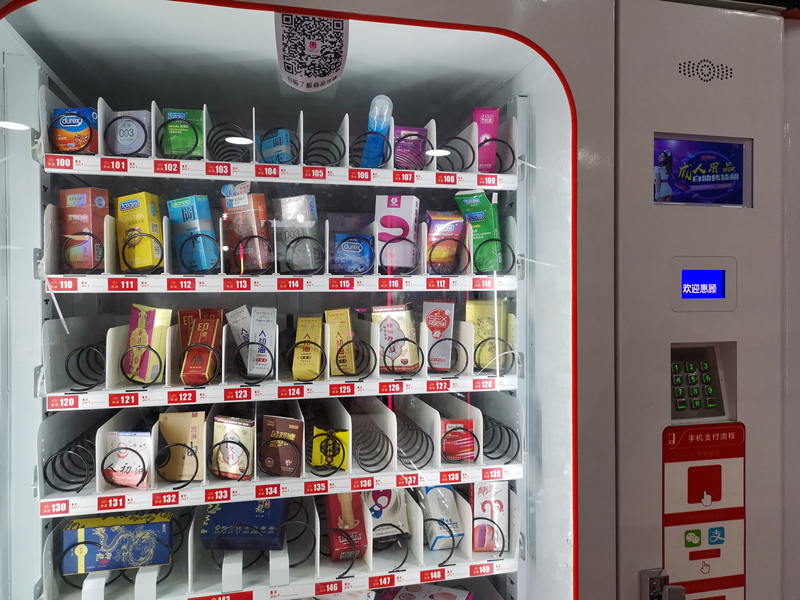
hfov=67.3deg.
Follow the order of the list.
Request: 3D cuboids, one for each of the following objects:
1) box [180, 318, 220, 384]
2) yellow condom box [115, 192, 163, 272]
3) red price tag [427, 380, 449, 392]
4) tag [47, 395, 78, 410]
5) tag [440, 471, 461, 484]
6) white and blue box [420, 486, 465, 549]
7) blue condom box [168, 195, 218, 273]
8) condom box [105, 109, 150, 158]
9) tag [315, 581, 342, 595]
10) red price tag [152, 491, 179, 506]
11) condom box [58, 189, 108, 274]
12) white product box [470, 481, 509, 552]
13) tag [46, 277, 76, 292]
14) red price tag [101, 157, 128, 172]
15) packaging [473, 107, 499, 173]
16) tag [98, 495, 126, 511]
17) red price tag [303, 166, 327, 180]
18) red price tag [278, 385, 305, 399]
[{"bbox_3d":[-0.337,0.089,1.027,0.043,0.117,0.031,-1,-41,-1],"label":"box"},{"bbox_3d":[-0.421,-0.108,0.975,0.058,0.118,0.033,-8,-3,15],"label":"yellow condom box"},{"bbox_3d":[0.063,0.140,0.977,0.039,0.018,0.002,0,1,-14],"label":"red price tag"},{"bbox_3d":[-0.511,0.155,0.912,0.039,0.019,0.002,0,0,-14],"label":"tag"},{"bbox_3d":[0.084,0.289,0.982,0.036,0.018,0.004,0,1,-14],"label":"tag"},{"bbox_3d":[0.079,0.419,1.180,0.054,0.055,0.120,0,43,-15],"label":"white and blue box"},{"bbox_3d":[-0.337,-0.107,0.985,0.058,0.117,0.033,-6,6,24],"label":"blue condom box"},{"bbox_3d":[-0.452,-0.277,1.011,0.074,0.073,0.023,0,0,11],"label":"condom box"},{"bbox_3d":[-0.112,0.453,0.946,0.042,0.018,0.002,0,1,-14],"label":"tag"},{"bbox_3d":[-0.342,0.292,0.879,0.036,0.018,0.004,0,1,-14],"label":"red price tag"},{"bbox_3d":[-0.469,-0.106,0.897,0.062,0.116,0.031,1,4,23],"label":"condom box"},{"bbox_3d":[0.158,0.374,1.066,0.060,0.124,0.045,0,0,-2],"label":"white product box"},{"bbox_3d":[-0.512,-0.023,0.911,0.039,0.019,0.002,0,0,-14],"label":"tag"},{"bbox_3d":[-0.459,-0.217,0.966,0.040,0.020,0.002,0,1,-14],"label":"red price tag"},{"bbox_3d":[0.162,-0.304,1.153,0.045,0.120,0.026,0,25,-3],"label":"packaging"},{"bbox_3d":[-0.403,0.284,0.838,0.035,0.018,0.002,0,1,-14],"label":"tag"},{"bbox_3d":[-0.141,-0.210,1.000,0.039,0.019,0.002,0,0,-14],"label":"red price tag"},{"bbox_3d":[-0.188,0.160,1.037,0.044,0.020,0.002,0,1,-14],"label":"red price tag"}]

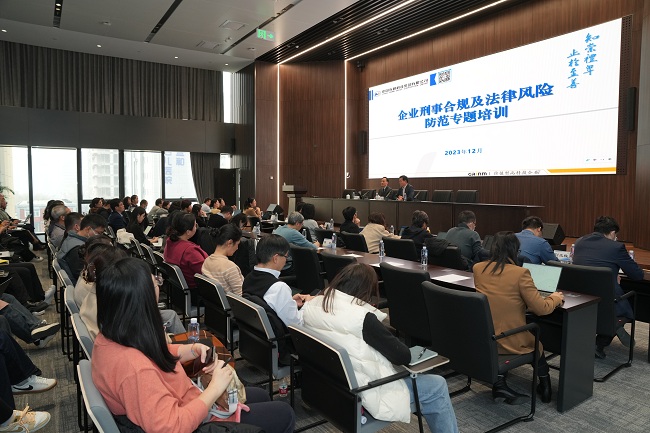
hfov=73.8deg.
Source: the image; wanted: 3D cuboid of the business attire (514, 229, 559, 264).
[{"bbox_3d":[2.242,0.487,4.889,0.450,0.660,0.540,-3,5,-35],"label":"business attire"}]

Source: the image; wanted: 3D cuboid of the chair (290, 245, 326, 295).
[{"bbox_3d":[-0.008,0.796,4.900,0.630,0.945,0.580,-2,5,-34],"label":"chair"}]

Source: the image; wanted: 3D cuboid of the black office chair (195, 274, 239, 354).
[{"bbox_3d":[-0.708,0.917,3.528,0.620,0.870,0.600,-2,5,-34],"label":"black office chair"}]

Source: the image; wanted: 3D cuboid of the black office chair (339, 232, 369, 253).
[{"bbox_3d":[0.619,0.730,6.585,0.620,0.975,0.580,-2,4,-30],"label":"black office chair"}]

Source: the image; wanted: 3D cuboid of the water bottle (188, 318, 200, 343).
[{"bbox_3d":[-0.729,0.667,2.427,0.063,0.195,0.063,-3,5,-34],"label":"water bottle"}]

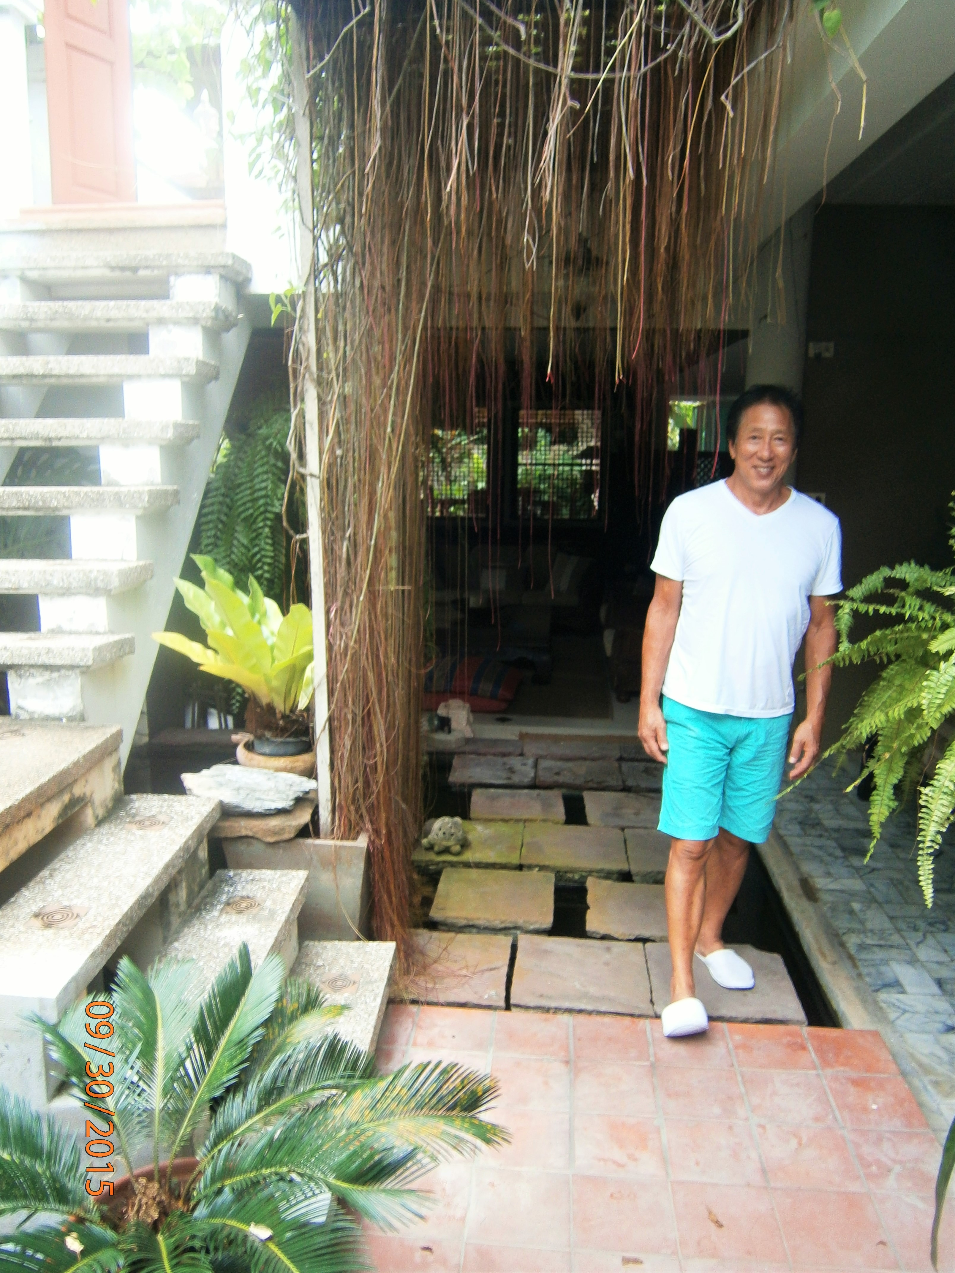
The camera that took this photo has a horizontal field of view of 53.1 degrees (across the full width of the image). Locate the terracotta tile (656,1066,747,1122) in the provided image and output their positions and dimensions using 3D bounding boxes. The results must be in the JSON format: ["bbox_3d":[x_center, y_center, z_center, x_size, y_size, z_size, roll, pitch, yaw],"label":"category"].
[{"bbox_3d":[0.537,1.108,2.314,0.198,0.015,0.194,1,10,6],"label":"terracotta tile"}]

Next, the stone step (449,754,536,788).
[{"bbox_3d":[0.081,0.680,4.710,0.405,0.045,0.400,1,11,5],"label":"stone step"}]

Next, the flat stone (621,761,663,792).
[{"bbox_3d":[0.909,0.695,4.692,0.400,0.040,0.354,1,11,5],"label":"flat stone"}]

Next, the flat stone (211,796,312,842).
[{"bbox_3d":[-0.683,0.571,3.077,0.310,0.065,0.290,1,11,5],"label":"flat stone"}]

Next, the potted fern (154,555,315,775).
[{"bbox_3d":[-0.764,0.090,3.133,0.580,0.690,0.550,1,10,5],"label":"potted fern"}]

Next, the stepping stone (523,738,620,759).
[{"bbox_3d":[0.499,0.617,5.072,0.510,0.050,0.280,1,10,5],"label":"stepping stone"}]

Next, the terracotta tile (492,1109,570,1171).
[{"bbox_3d":[0.109,1.159,2.189,0.200,0.020,0.198,1,11,5],"label":"terracotta tile"}]

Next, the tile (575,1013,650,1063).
[{"bbox_3d":[0.355,1.088,2.562,0.200,0.020,0.198,1,11,5],"label":"tile"}]

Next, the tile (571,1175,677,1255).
[{"bbox_3d":[0.293,1.176,1.939,0.198,0.015,0.194,1,10,6],"label":"tile"}]

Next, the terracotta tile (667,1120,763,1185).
[{"bbox_3d":[0.526,1.165,2.150,0.200,0.020,0.198,1,11,5],"label":"terracotta tile"}]

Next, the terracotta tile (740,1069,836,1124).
[{"bbox_3d":[0.742,1.109,2.285,0.198,0.020,0.198,1,10,5],"label":"terracotta tile"}]

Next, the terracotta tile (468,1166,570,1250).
[{"bbox_3d":[0.089,1.170,1.947,0.198,0.020,0.198,1,10,5],"label":"terracotta tile"}]

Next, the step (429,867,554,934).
[{"bbox_3d":[0.064,0.929,3.361,0.405,0.045,0.385,1,11,5],"label":"step"}]

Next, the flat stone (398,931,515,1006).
[{"bbox_3d":[-0.099,1.016,2.894,0.390,0.045,0.390,1,11,5],"label":"flat stone"}]

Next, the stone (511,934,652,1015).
[{"bbox_3d":[0.309,1.017,2.850,0.400,0.050,0.410,1,10,5],"label":"stone"}]

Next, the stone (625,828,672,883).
[{"bbox_3d":[0.798,0.870,3.765,0.405,0.060,0.410,1,10,6],"label":"stone"}]

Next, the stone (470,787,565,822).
[{"bbox_3d":[0.178,0.766,4.241,0.405,0.050,0.390,1,10,5],"label":"stone"}]

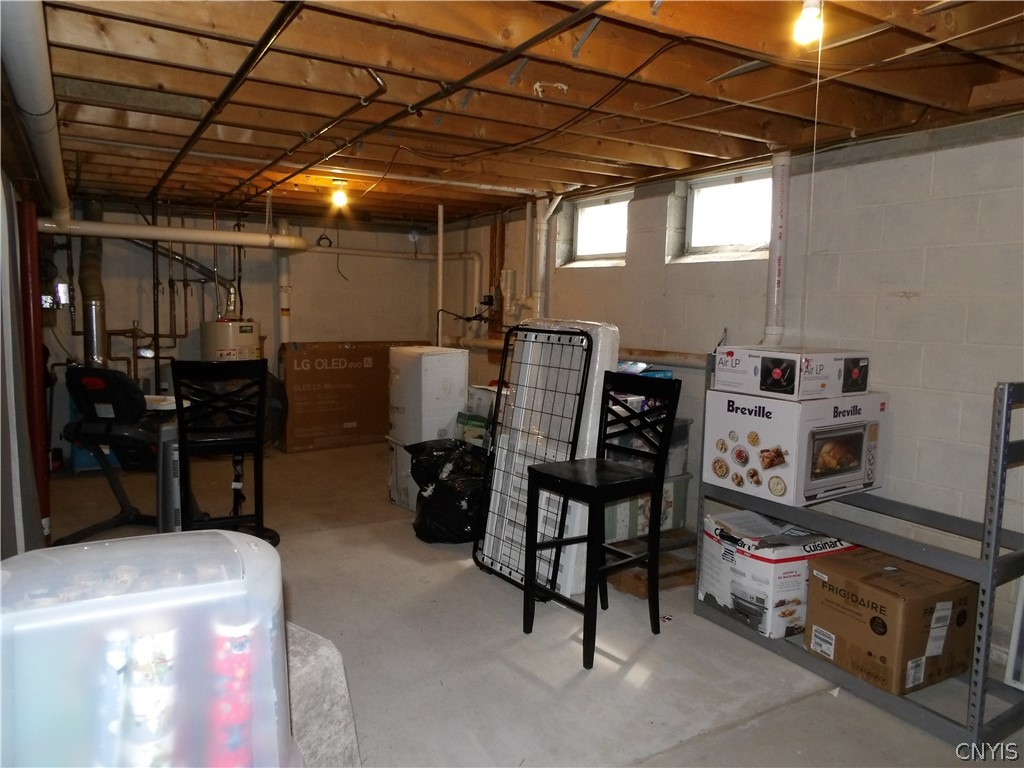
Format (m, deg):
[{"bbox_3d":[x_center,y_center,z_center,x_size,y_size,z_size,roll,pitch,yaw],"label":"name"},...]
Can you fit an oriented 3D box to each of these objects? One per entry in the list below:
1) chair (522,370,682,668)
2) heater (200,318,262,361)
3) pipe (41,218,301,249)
[{"bbox_3d":[0.381,0.539,3.063,0.520,1.130,0.465,-5,9,-38],"label":"chair"},{"bbox_3d":[-2.392,0.076,6.078,0.510,1.234,0.510,-3,7,-32],"label":"heater"},{"bbox_3d":[-2.553,-1.156,5.522,1.906,0.125,0.125,-3,7,-32],"label":"pipe"}]

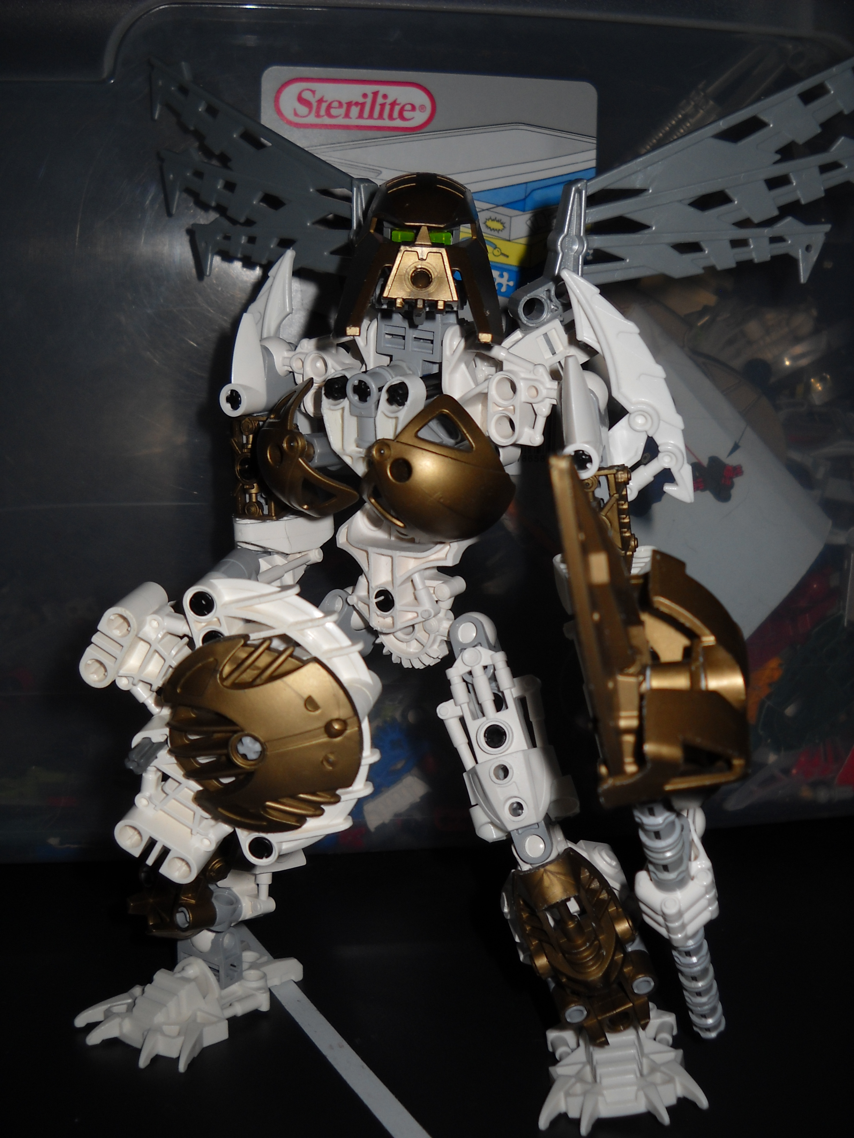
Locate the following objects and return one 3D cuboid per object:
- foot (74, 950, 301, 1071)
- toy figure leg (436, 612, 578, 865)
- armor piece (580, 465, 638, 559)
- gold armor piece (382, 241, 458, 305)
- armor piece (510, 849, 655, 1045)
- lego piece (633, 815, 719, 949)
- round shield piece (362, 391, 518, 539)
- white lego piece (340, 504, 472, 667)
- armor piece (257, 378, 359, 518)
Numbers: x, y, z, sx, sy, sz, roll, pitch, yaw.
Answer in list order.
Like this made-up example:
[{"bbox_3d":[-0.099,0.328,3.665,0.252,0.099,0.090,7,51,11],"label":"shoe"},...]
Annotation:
[{"bbox_3d":[-0.056,0.103,0.337,0.036,0.017,0.061,7,8,34],"label":"foot"},{"bbox_3d":[0.016,0.034,0.279,0.022,0.058,0.017,-24,-23,16],"label":"toy figure leg"},{"bbox_3d":[0.041,-0.012,0.301,0.013,0.022,0.010,-7,0,17],"label":"armor piece"},{"bbox_3d":[-0.002,-0.069,0.312,0.017,0.015,0.006,0,-12,-2],"label":"gold armor piece"},{"bbox_3d":[0.033,0.080,0.286,0.022,0.045,0.017,-19,27,10],"label":"armor piece"},{"bbox_3d":[0.054,0.068,0.294,0.018,0.027,0.016,-15,16,7],"label":"lego piece"},{"bbox_3d":[0.002,-0.020,0.272,0.029,0.028,0.017,13,9,-11],"label":"round shield piece"},{"bbox_3d":[-0.005,0.004,0.294,0.027,0.034,0.019,5,7,30],"label":"white lego piece"},{"bbox_3d":[-0.025,-0.026,0.284,0.015,0.026,0.024,-21,0,-30],"label":"armor piece"}]

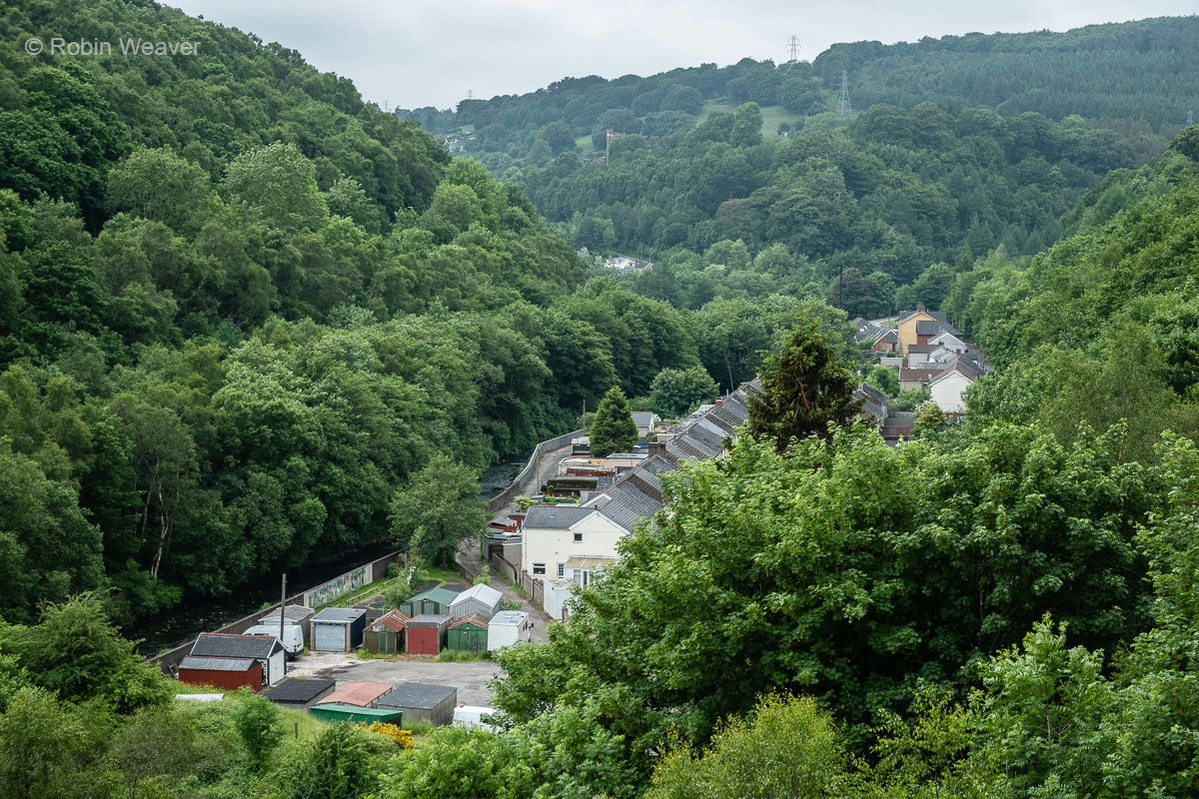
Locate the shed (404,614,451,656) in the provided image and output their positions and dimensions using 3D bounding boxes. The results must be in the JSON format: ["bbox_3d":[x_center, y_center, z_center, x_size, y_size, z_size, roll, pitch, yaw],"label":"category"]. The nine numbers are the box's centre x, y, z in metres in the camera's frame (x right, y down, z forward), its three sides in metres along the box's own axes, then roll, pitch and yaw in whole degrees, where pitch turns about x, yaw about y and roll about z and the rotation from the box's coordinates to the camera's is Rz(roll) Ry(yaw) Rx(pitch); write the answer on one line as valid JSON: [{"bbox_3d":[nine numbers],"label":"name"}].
[{"bbox_3d":[-12.501,17.138,149.515,2.500,2.400,4.400,1,7,8],"label":"shed"}]

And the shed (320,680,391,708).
[{"bbox_3d":[-15.443,19.548,128.611,3.050,2.300,4.950,2,7,14],"label":"shed"}]

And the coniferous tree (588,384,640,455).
[{"bbox_3d":[1.797,3.114,243.888,5.800,8.900,5.800,0,6,0],"label":"coniferous tree"}]

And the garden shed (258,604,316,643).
[{"bbox_3d":[-23.190,16.900,150.870,2.930,2.360,4.780,1,5,7],"label":"garden shed"}]

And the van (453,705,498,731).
[{"bbox_3d":[-6.382,19.580,122.041,4.350,1.850,1.760,2,5,17],"label":"van"}]

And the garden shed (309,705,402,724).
[{"bbox_3d":[-15.138,20.007,125.879,5.000,2.000,2.400,2,7,20],"label":"garden shed"}]

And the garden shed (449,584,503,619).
[{"bbox_3d":[-9.501,16.162,157.201,3.380,2.810,5.550,1,5,5],"label":"garden shed"}]

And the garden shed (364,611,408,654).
[{"bbox_3d":[-15.464,17.068,149.115,2.550,2.370,4.810,1,5,8],"label":"garden shed"}]

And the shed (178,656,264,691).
[{"bbox_3d":[-25.097,18.262,134.611,4.840,2.290,2.440,1,5,13],"label":"shed"}]

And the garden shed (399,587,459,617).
[{"bbox_3d":[-13.094,16.281,157.771,3.610,2.470,5.300,1,5,6],"label":"garden shed"}]

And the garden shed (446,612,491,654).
[{"bbox_3d":[-9.310,17.093,149.909,2.900,2.400,4.300,1,6,7],"label":"garden shed"}]

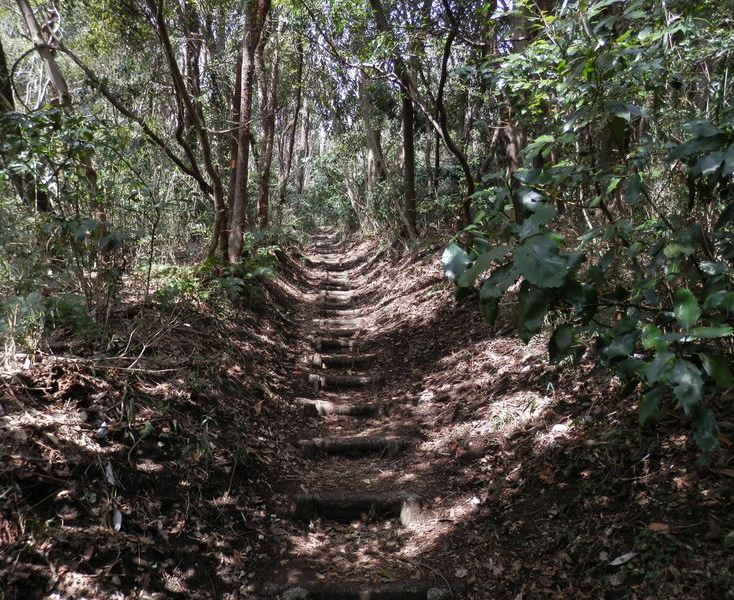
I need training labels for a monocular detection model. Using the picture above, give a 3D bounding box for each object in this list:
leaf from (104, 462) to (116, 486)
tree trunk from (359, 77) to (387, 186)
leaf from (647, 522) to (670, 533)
[{"bbox_3d":[-1.263,0.858,2.850,0.045,0.124,0.015,-10,-34,-30],"label":"leaf"},{"bbox_3d":[0.180,-4.611,16.000,0.460,3.100,0.460,-6,-1,0],"label":"tree trunk"},{"bbox_3d":[1.211,0.945,2.400,0.083,0.012,0.050,-7,14,32],"label":"leaf"}]

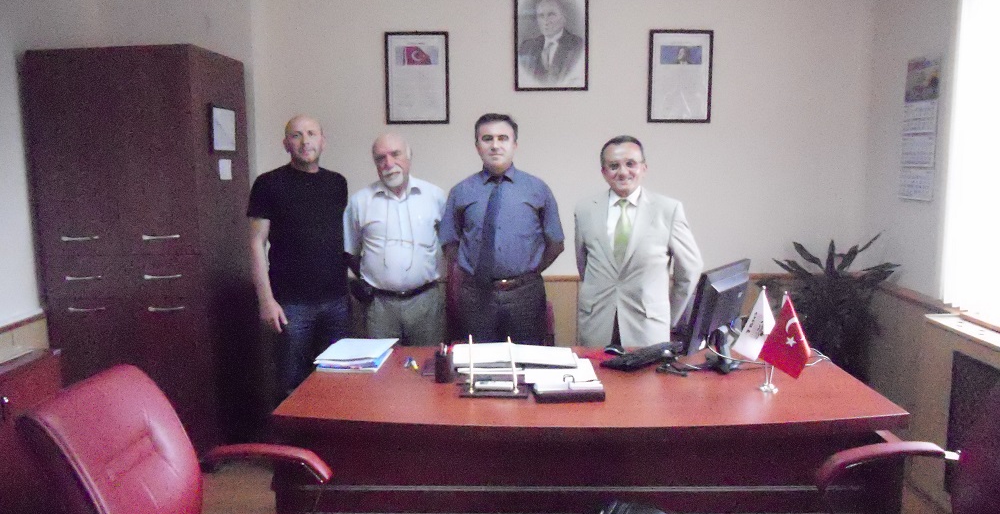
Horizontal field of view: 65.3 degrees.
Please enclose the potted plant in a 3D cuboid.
[{"bbox_3d":[1.638,0.470,3.896,0.580,1.173,0.550,0,9,0],"label":"potted plant"}]

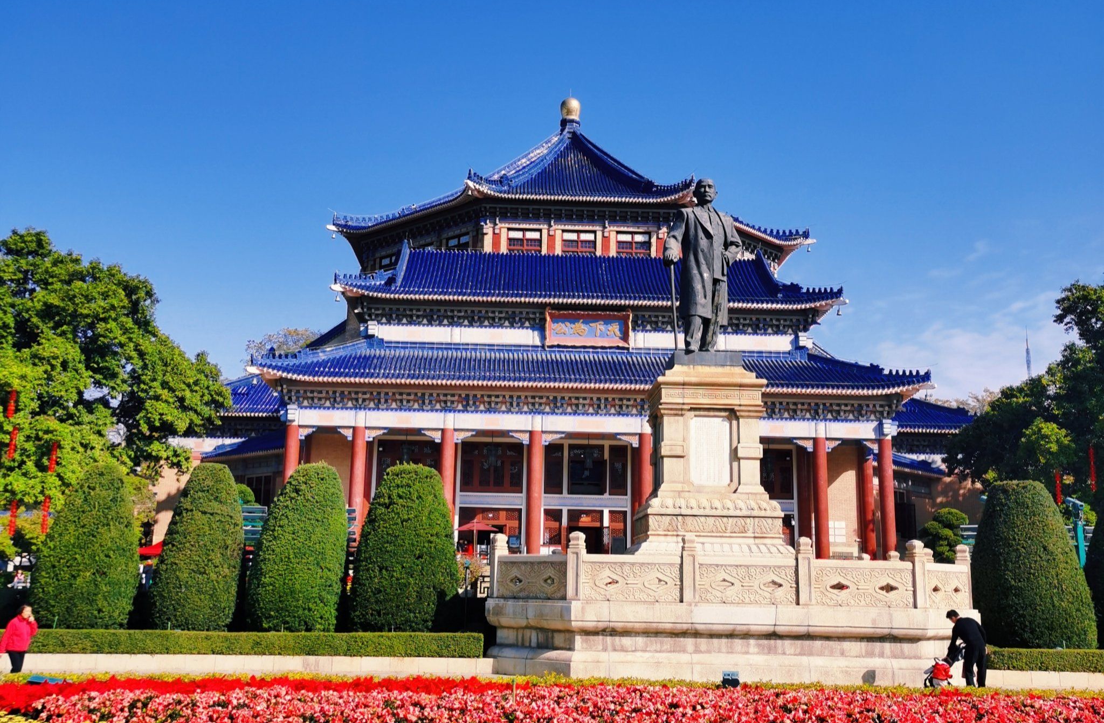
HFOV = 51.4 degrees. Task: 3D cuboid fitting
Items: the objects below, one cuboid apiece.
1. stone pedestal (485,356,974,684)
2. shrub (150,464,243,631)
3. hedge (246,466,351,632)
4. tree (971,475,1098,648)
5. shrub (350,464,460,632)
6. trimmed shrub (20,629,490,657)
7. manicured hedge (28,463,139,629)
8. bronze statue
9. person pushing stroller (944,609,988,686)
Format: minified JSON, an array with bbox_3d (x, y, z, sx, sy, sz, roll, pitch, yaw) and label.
[{"bbox_3d":[3.750,3.538,27.808,10.306,7.530,10.306,2,-11,-2],"label":"stone pedestal"},{"bbox_3d":[-7.859,4.241,25.391,2.033,3.930,2.033,2,-11,-2],"label":"shrub"},{"bbox_3d":[-5.709,4.310,25.619,2.282,3.977,2.282,2,-11,-2],"label":"hedge"},{"bbox_3d":[10.879,4.708,25.844,2.871,4.006,2.871,2,-11,-2],"label":"tree"},{"bbox_3d":[-3.297,4.366,25.734,2.421,4.017,2.421,2,-11,-2],"label":"shrub"},{"bbox_3d":[-5.946,5.774,23.562,9.042,0.462,0.750,3,-11,-9],"label":"trimmed shrub"},{"bbox_3d":[-10.258,4.181,25.161,2.368,3.852,2.368,2,-11,-2],"label":"manicured hedge"},{"bbox_3d":[3.819,-2.459,29.002,1.988,4.563,1.200,2,-11,-2],"label":"bronze statue"},{"bbox_3d":[7.742,5.407,21.409,0.780,1.538,0.500,0,-11,8],"label":"person pushing stroller"}]

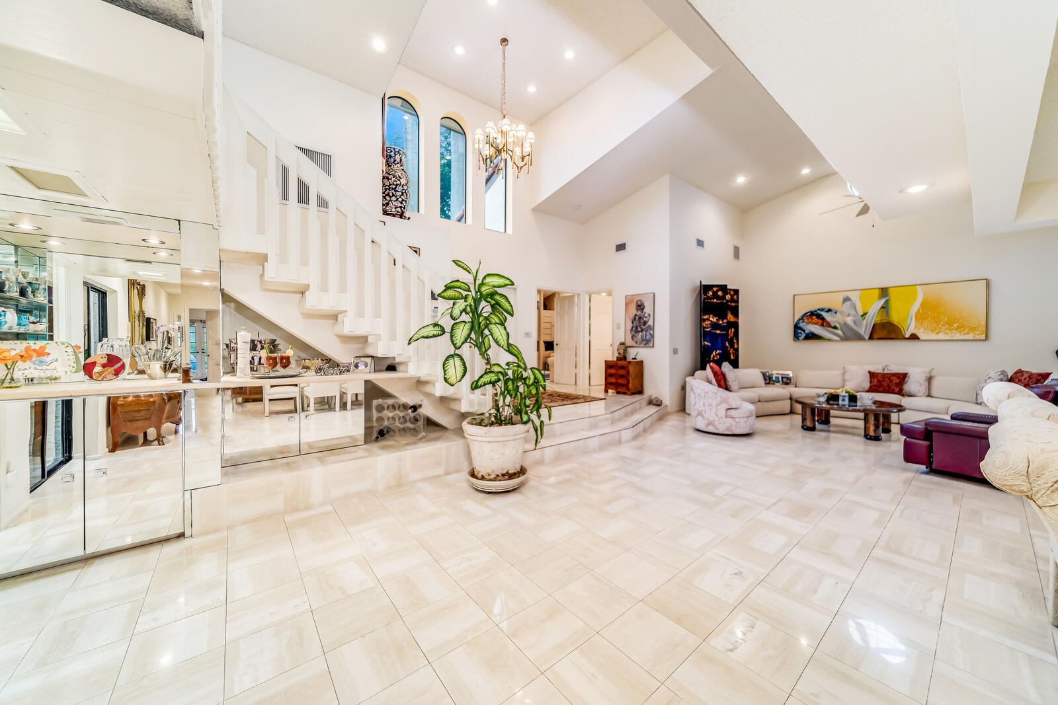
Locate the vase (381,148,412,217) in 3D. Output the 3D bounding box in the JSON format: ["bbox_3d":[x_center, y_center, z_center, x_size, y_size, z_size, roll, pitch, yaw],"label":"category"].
[{"bbox_3d":[-2.190,-2.755,5.697,0.500,1.149,0.500,0,0,-38],"label":"vase"}]

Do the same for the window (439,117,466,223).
[{"bbox_3d":[-1.490,-3.630,7.000,0.570,2.030,0.090,0,0,-39],"label":"window"}]

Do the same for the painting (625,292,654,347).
[{"bbox_3d":[2.380,-0.680,7.580,0.040,1.140,0.720,0,0,-39],"label":"painting"}]

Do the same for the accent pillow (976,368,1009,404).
[{"bbox_3d":[6.660,0.500,5.050,0.160,0.480,0.460,20,3,9],"label":"accent pillow"}]

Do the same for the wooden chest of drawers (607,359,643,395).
[{"bbox_3d":[1.977,0.496,7.344,0.450,0.670,0.640,0,0,-38],"label":"wooden chest of drawers"}]

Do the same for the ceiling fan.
[{"bbox_3d":[5.360,-2.480,5.530,1.320,0.600,1.320,0,0,-38],"label":"ceiling fan"}]

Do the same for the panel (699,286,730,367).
[{"bbox_3d":[4.235,-0.130,7.868,1.500,2.620,0.350,0,0,-38],"label":"panel"}]

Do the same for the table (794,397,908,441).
[{"bbox_3d":[4.830,0.975,5.360,1.340,0.425,1.270,0,0,-39],"label":"table"}]

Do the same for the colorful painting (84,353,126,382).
[{"bbox_3d":[-2.990,0.103,2.480,0.197,0.195,0.030,0,-12,-39],"label":"colorful painting"}]

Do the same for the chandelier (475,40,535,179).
[{"bbox_3d":[-0.388,-3.988,5.615,0.936,2.055,0.936,0,0,0],"label":"chandelier"}]

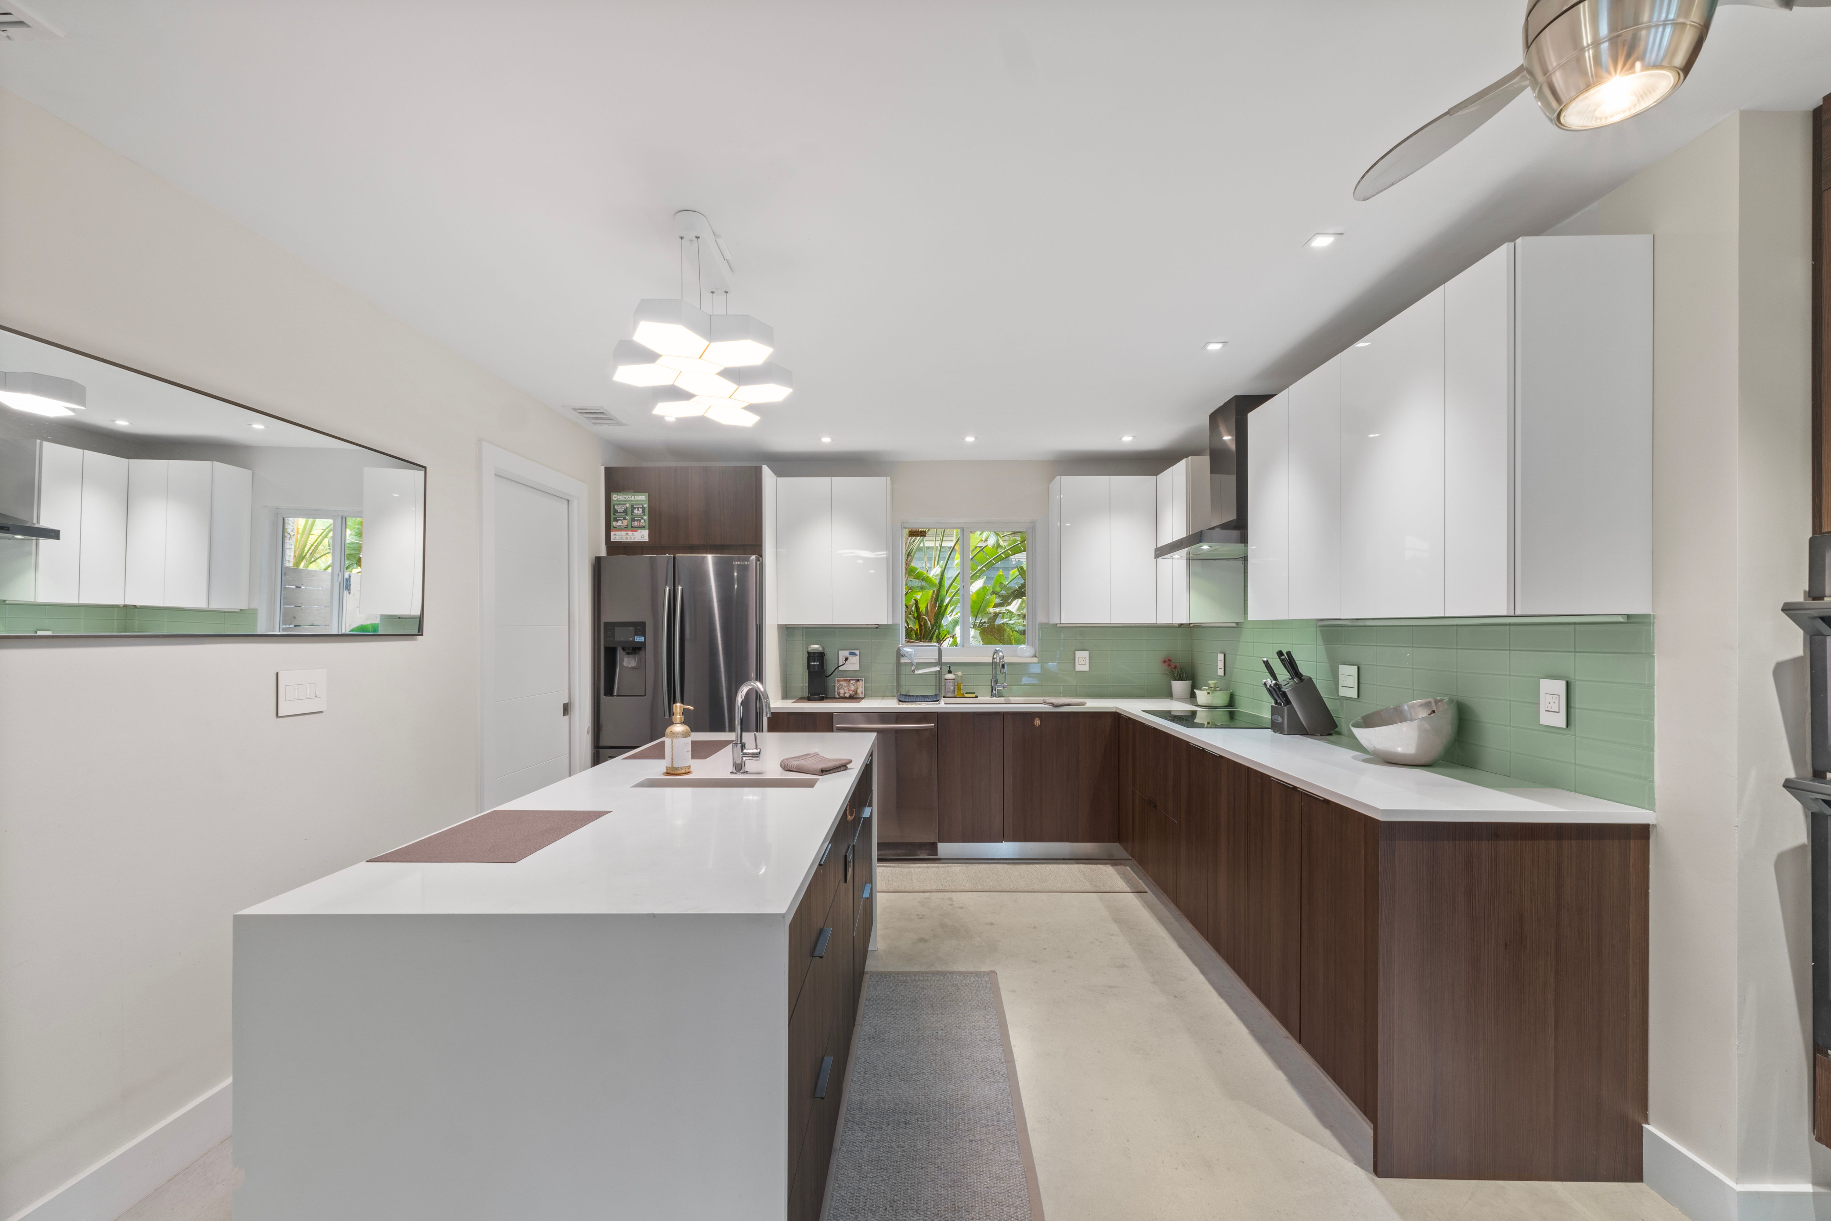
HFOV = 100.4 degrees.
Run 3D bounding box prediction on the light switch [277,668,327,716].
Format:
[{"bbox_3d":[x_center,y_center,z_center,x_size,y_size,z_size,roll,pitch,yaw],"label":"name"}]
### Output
[{"bbox_3d":[-1.848,0.248,2.305,0.012,0.131,0.176,0,-1,1],"label":"light switch"}]

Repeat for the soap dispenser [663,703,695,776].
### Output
[{"bbox_3d":[-0.734,0.396,2.370,0.094,0.215,0.082,0,-1,1],"label":"soap dispenser"}]

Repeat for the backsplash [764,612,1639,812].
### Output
[{"bbox_3d":[0.469,0.297,3.482,2.693,0.482,3.221,0,-1,1],"label":"backsplash"}]

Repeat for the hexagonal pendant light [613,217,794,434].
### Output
[{"bbox_3d":[-0.613,-0.851,2.220,0.520,0.420,0.920,0,-1,1],"label":"hexagonal pendant light"}]

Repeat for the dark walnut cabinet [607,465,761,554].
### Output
[{"bbox_3d":[-1.330,-0.563,4.758,0.926,0.526,0.671,0,-1,1],"label":"dark walnut cabinet"}]

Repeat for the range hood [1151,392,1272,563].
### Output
[{"bbox_3d":[1.580,-0.657,3.860,0.515,0.720,0.750,0,-1,1],"label":"range hood"}]

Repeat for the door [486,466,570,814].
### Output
[{"bbox_3d":[-1.841,0.433,3.680,0.045,2.040,0.760,0,-1,1],"label":"door"}]

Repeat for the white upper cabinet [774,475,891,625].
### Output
[{"bbox_3d":[-0.515,-0.364,4.928,0.681,0.922,0.342,0,-1,1],"label":"white upper cabinet"}]

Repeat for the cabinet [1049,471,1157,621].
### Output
[{"bbox_3d":[1.203,-0.368,4.911,0.600,0.922,0.342,0,-1,1],"label":"cabinet"}]

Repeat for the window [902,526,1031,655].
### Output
[{"bbox_3d":[0.339,-0.134,5.080,0.860,0.860,0.080,0,-1,1],"label":"window"}]

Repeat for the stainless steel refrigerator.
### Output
[{"bbox_3d":[-1.335,0.587,4.600,0.900,1.780,0.780,0,-1,1],"label":"stainless steel refrigerator"}]

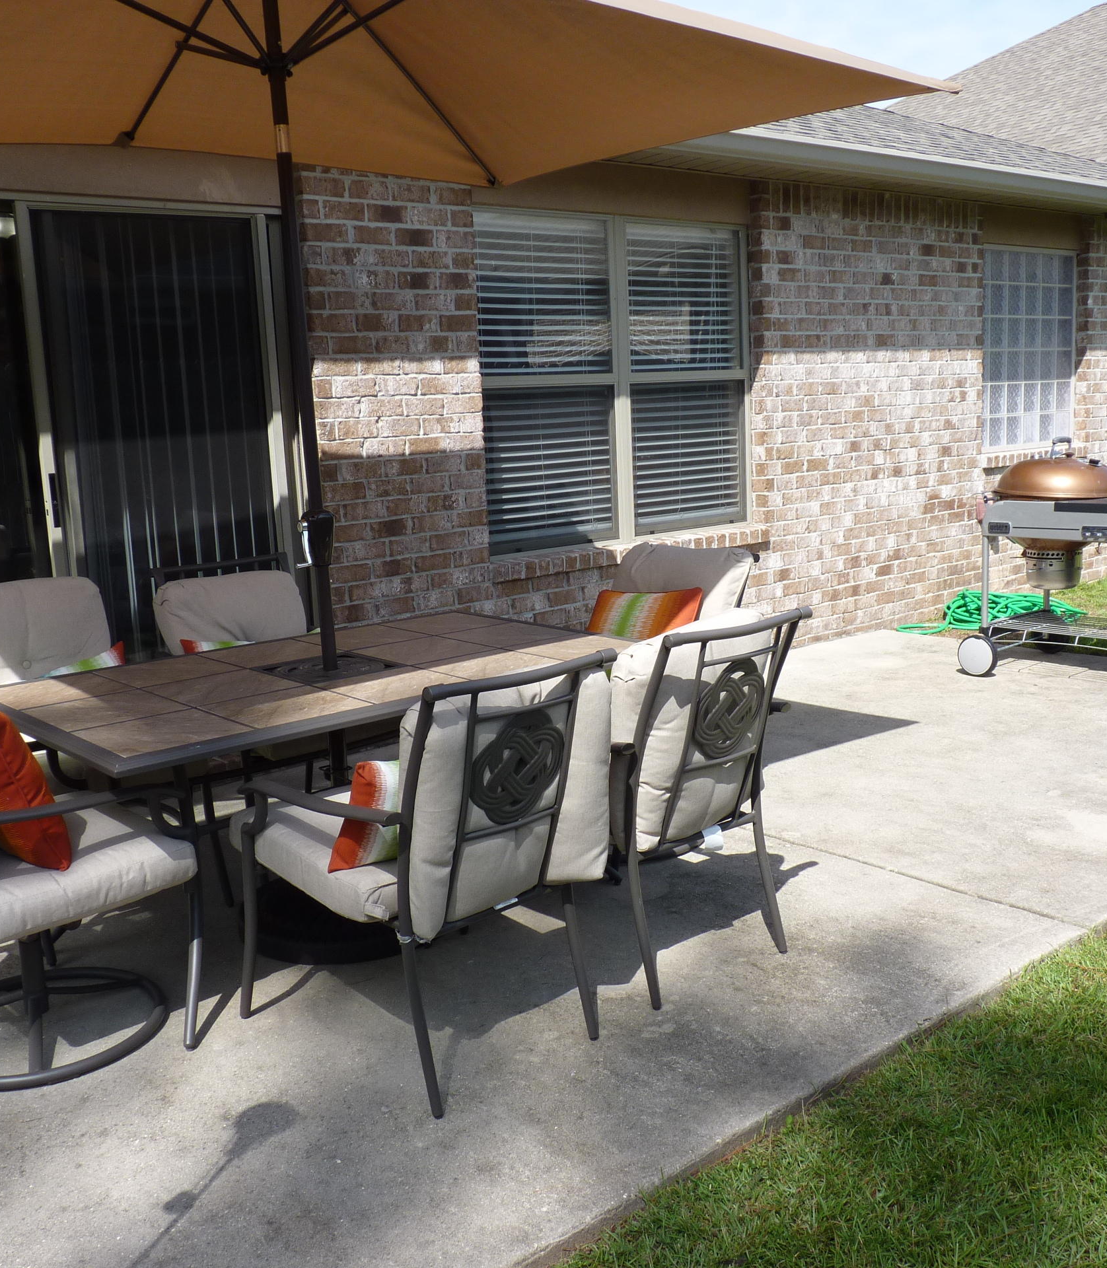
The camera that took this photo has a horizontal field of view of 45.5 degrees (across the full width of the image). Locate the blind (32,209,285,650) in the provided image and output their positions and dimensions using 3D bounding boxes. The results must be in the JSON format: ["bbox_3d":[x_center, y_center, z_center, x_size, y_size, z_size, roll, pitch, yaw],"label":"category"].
[{"bbox_3d":[-1.401,-0.539,4.908,0.950,1.980,0.060,-11,13,-39],"label":"blind"}]

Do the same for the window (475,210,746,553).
[{"bbox_3d":[0.299,-1.201,6.300,1.830,1.500,0.100,-11,13,-39],"label":"window"}]

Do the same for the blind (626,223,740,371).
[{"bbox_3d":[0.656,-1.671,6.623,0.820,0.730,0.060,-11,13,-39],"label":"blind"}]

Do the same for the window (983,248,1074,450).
[{"bbox_3d":[3.024,-1.844,8.566,1.290,1.262,0.100,-11,13,-39],"label":"window"}]

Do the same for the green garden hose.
[{"bbox_3d":[2.510,-0.146,7.579,0.920,0.190,0.690,-11,13,-39],"label":"green garden hose"}]

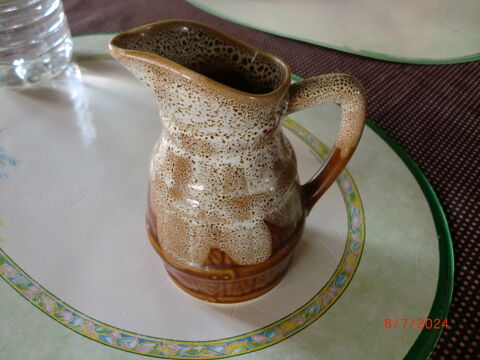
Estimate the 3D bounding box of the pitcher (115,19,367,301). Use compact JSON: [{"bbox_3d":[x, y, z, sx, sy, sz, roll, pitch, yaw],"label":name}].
[{"bbox_3d":[0.002,-0.008,0.230,0.104,0.131,0.083,-1,45,-1],"label":"pitcher"}]

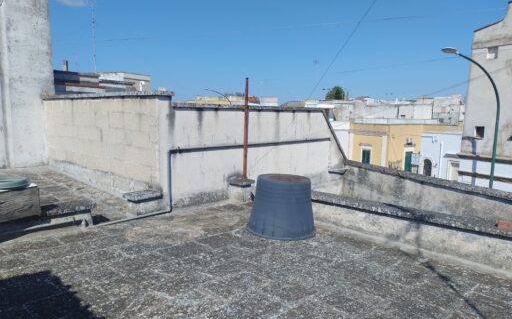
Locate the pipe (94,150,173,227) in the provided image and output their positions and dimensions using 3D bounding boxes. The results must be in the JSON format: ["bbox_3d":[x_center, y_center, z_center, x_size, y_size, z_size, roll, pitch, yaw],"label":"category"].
[{"bbox_3d":[-1.774,0.394,5.368,1.242,0.998,0.070,-6,9,-43],"label":"pipe"}]

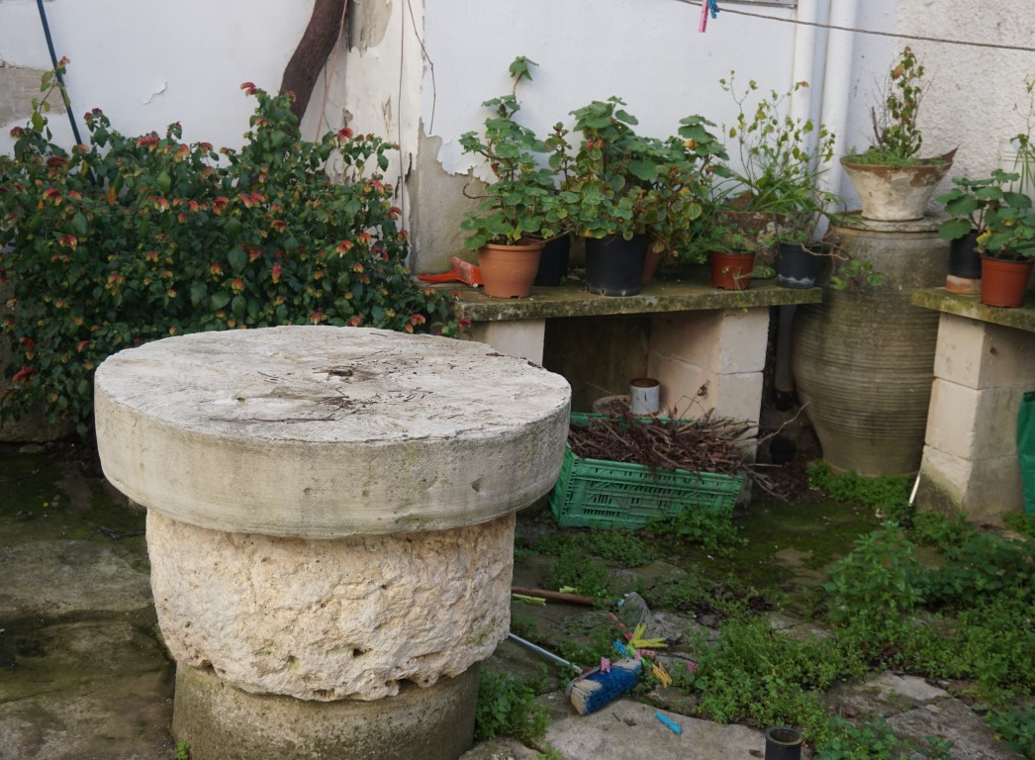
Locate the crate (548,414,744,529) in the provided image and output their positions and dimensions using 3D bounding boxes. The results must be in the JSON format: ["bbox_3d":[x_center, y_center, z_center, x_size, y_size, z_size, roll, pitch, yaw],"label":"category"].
[{"bbox_3d":[0.421,0.328,4.125,0.600,0.250,0.400,6,22,-13],"label":"crate"}]

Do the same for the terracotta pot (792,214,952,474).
[{"bbox_3d":[1.480,-0.147,4.764,0.720,1.016,0.720,1,12,0],"label":"terracotta pot"}]

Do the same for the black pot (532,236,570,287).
[{"bbox_3d":[0.090,-0.458,4.348,0.200,0.200,0.200,1,12,0],"label":"black pot"}]

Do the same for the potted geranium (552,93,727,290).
[{"bbox_3d":[0.435,-0.667,4.220,0.624,0.676,0.440,-4,13,-24],"label":"potted geranium"}]

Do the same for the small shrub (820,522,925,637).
[{"bbox_3d":[1.005,0.543,3.300,0.280,0.260,0.260,1,12,0],"label":"small shrub"}]

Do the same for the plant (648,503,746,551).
[{"bbox_3d":[0.594,0.460,3.897,0.320,0.150,0.220,1,12,0],"label":"plant"}]

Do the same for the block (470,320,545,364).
[{"bbox_3d":[-0.129,-0.132,4.149,0.250,0.250,0.450,-4,13,-24],"label":"block"}]

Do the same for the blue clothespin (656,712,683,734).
[{"bbox_3d":[0.348,0.786,2.696,0.016,0.012,0.080,-5,14,-26],"label":"blue clothespin"}]

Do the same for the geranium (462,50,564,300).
[{"bbox_3d":[-0.027,-0.693,4.014,0.336,0.793,0.340,1,12,0],"label":"geranium"}]

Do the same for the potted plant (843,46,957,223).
[{"bbox_3d":[1.486,-0.964,4.588,0.450,0.656,0.440,1,12,0],"label":"potted plant"}]

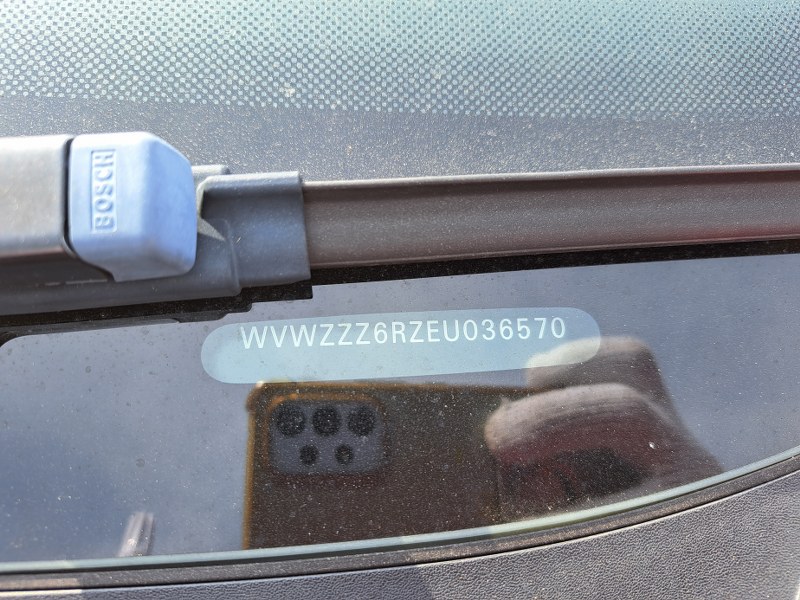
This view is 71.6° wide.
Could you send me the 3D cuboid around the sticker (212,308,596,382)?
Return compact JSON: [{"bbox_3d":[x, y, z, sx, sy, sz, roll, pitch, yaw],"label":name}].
[{"bbox_3d":[0.002,0.008,0.106,0.077,0.001,0.012,-3,78,-8],"label":"sticker"}]

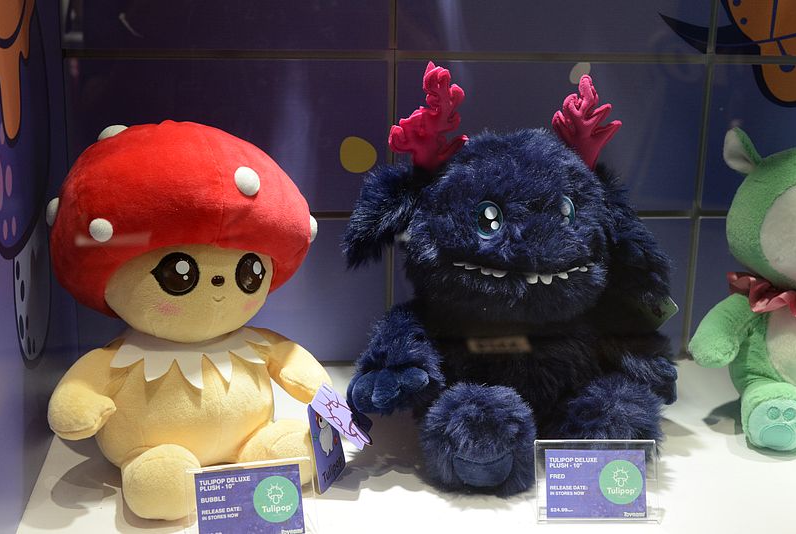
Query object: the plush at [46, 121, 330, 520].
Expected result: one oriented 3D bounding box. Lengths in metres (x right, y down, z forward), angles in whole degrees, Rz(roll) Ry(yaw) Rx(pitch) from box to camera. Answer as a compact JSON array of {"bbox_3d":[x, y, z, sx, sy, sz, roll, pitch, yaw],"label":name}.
[{"bbox_3d":[-0.151,0.019,0.821,0.215,0.252,0.205,-6,15,-28],"label":"plush"}]

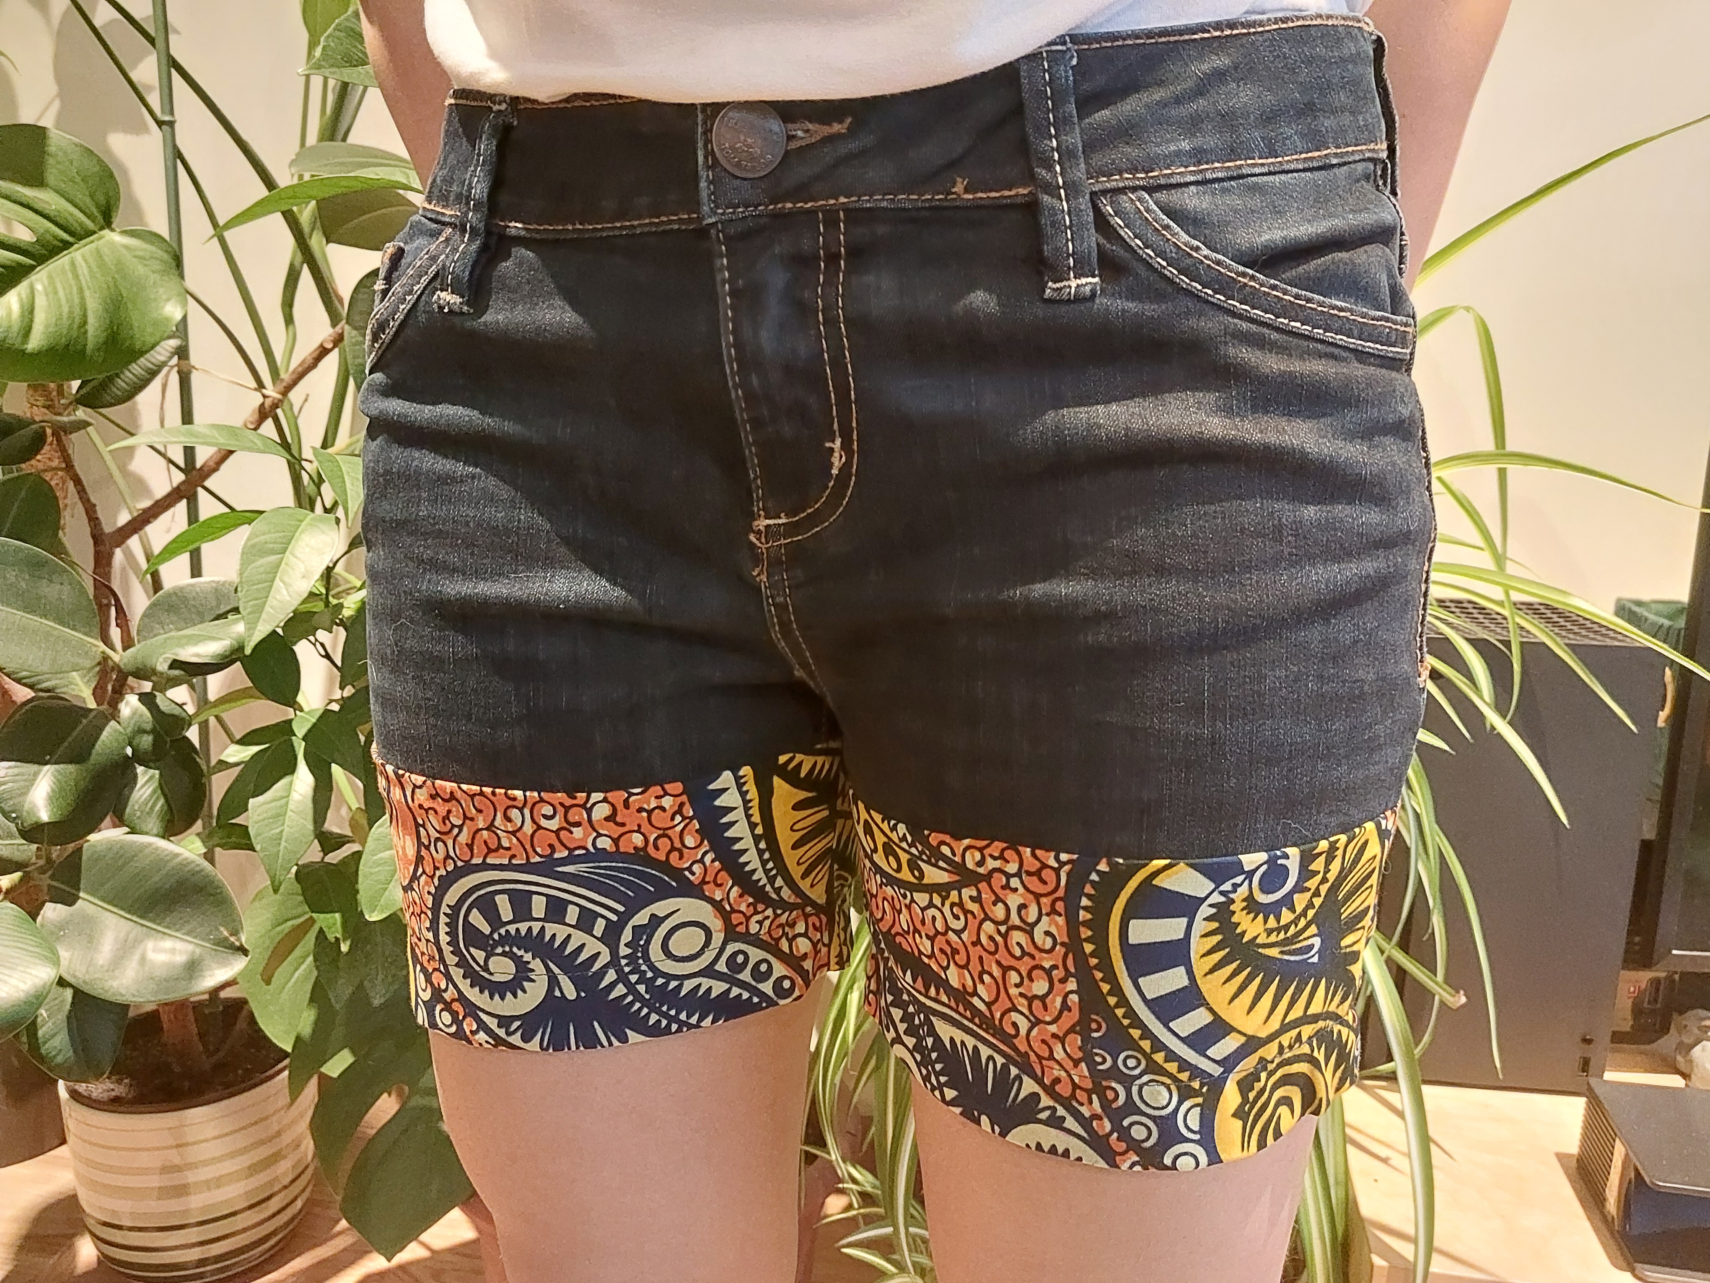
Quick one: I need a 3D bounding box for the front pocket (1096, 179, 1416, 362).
[{"bbox_3d":[0.115,-0.104,0.417,0.106,0.051,0.030,-9,15,-21],"label":"front pocket"}]

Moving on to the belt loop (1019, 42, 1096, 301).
[{"bbox_3d":[0.055,-0.125,0.394,0.015,0.066,0.007,-5,12,0],"label":"belt loop"}]

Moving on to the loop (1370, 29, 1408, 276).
[{"bbox_3d":[0.163,-0.148,0.450,0.010,0.071,0.014,-1,15,18],"label":"loop"}]

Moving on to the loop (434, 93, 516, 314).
[{"bbox_3d":[-0.118,-0.137,0.463,0.014,0.066,0.009,21,14,35],"label":"loop"}]

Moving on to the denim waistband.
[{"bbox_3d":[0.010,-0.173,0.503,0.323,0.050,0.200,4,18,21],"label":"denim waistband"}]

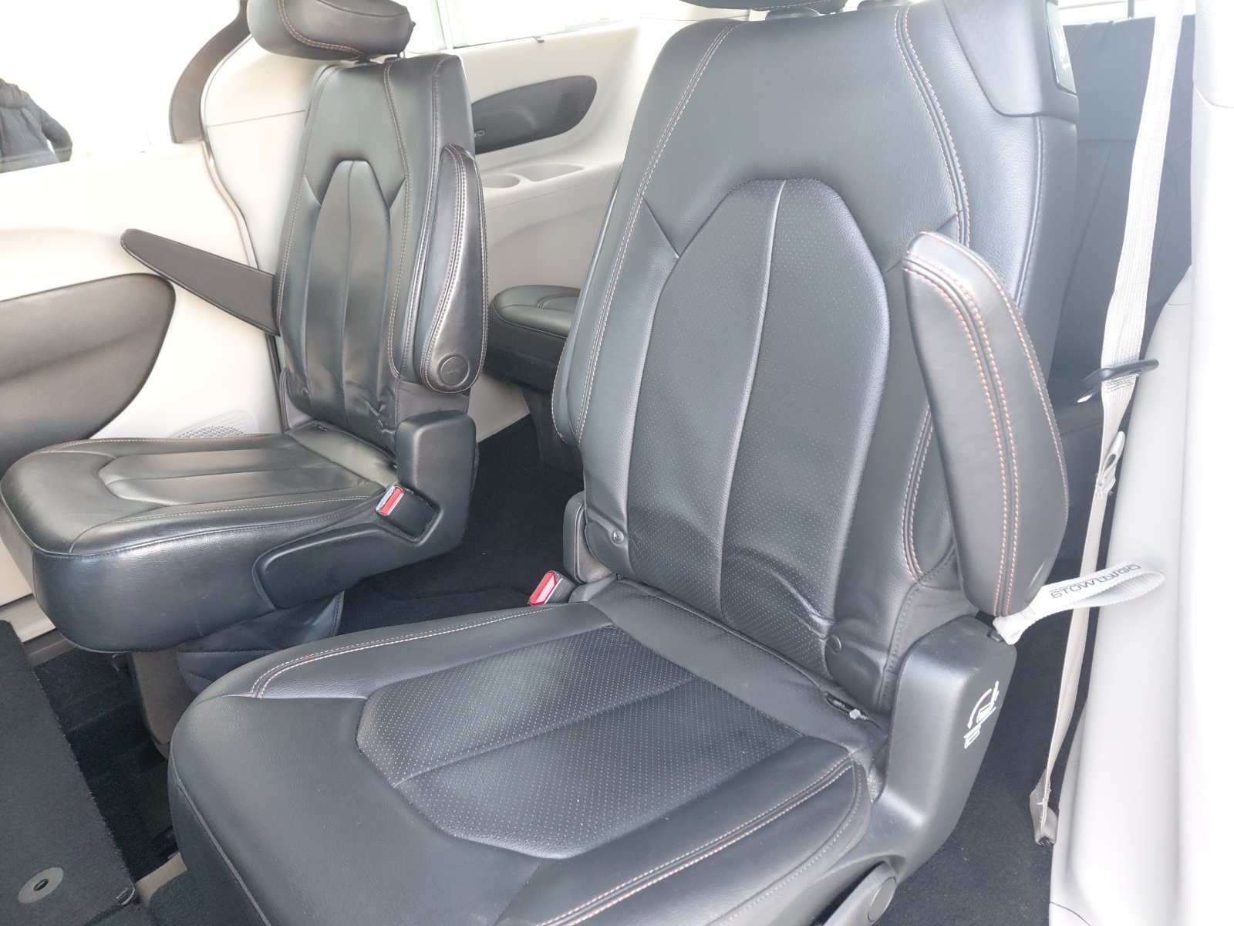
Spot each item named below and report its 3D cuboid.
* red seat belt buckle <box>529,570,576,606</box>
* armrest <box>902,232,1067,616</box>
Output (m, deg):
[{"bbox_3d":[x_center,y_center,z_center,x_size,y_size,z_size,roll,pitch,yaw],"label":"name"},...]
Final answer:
[{"bbox_3d":[-0.065,0.158,1.033,0.024,0.060,0.042,21,72,44],"label":"red seat belt buckle"},{"bbox_3d":[0.262,-0.021,0.623,0.060,0.335,0.108,21,57,44],"label":"armrest"}]

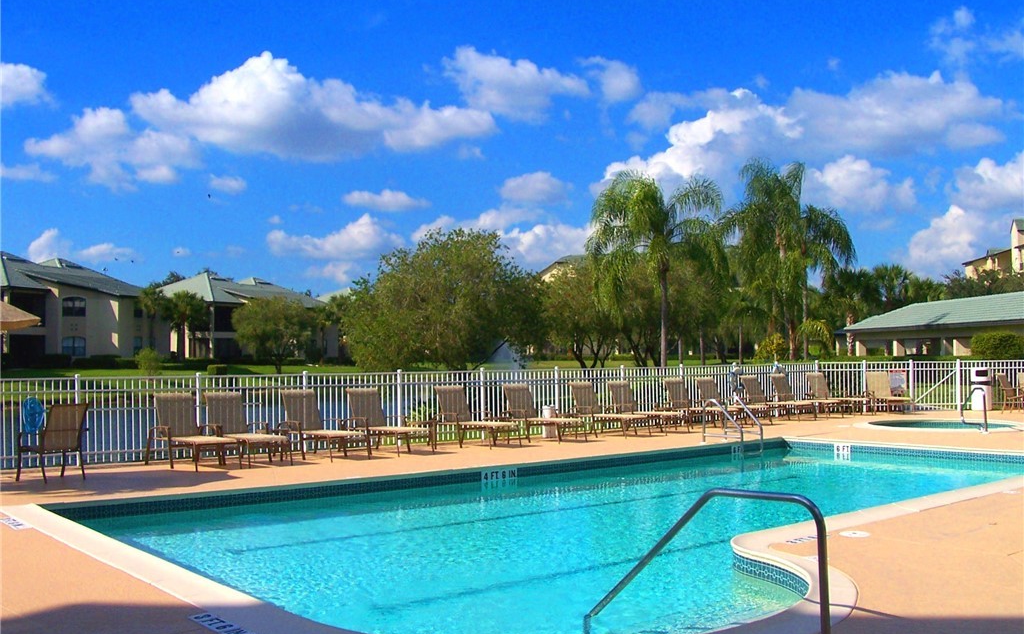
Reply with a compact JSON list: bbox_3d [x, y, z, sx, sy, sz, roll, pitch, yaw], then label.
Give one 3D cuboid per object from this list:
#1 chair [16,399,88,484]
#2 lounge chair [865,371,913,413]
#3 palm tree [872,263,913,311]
[{"bbox_3d":[-6.090,1.656,13.753,0.740,1.010,0.630,-2,-3,39],"label":"chair"},{"bbox_3d":[10.043,2.020,27.595,0.680,1.030,1.700,0,-2,-6],"label":"lounge chair"},{"bbox_3d":[27.533,0.020,75.038,3.260,7.665,3.115,0,-2,0],"label":"palm tree"}]

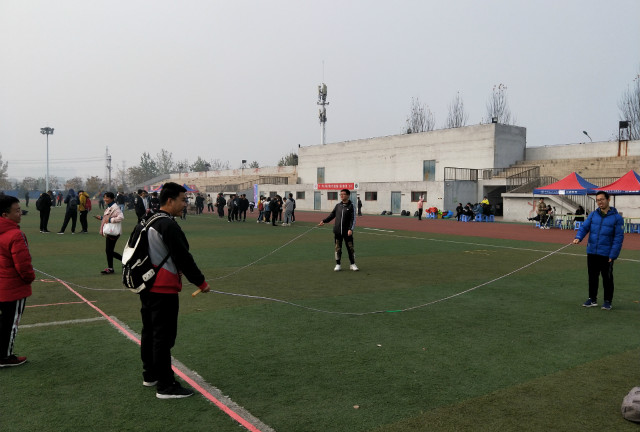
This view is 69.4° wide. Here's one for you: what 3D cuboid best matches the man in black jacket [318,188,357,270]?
[{"bbox_3d":[0.402,0.315,10.050,0.800,1.760,0.450,1,3,16],"label":"man in black jacket"}]

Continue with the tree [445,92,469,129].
[{"bbox_3d":[14.518,-6.790,48.784,2.900,12.700,2.900,1,3,0],"label":"tree"}]

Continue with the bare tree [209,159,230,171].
[{"bbox_3d":[-19.110,-6.712,87.886,4.200,8.270,4.200,1,3,0],"label":"bare tree"}]

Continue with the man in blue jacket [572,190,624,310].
[{"bbox_3d":[4.186,0.508,6.911,0.470,1.760,0.600,-2,3,-40],"label":"man in blue jacket"}]

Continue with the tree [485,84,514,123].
[{"bbox_3d":[18.244,-6.836,46.708,3.100,13.050,3.100,0,3,0],"label":"tree"}]

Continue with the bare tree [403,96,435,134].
[{"bbox_3d":[11.337,-7.159,52.707,3.600,13.070,3.600,0,3,0],"label":"bare tree"}]

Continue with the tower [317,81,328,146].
[{"bbox_3d":[0.622,-14.163,89.471,2.350,23.640,2.350,0,3,0],"label":"tower"}]

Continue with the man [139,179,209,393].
[{"bbox_3d":[-1.255,0.607,3.911,0.580,1.760,0.520,-1,3,-23],"label":"man"}]

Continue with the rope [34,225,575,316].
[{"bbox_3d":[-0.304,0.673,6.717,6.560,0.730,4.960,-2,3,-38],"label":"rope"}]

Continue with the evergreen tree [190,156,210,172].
[{"bbox_3d":[-24.016,-7.411,92.867,4.200,9.110,4.200,1,3,0],"label":"evergreen tree"}]

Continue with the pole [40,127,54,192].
[{"bbox_3d":[-73.498,-14.159,124.563,3.500,19.530,3.300,-1,3,-21],"label":"pole"}]

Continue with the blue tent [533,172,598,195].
[{"bbox_3d":[13.860,-0.881,25.032,3.000,3.040,3.000,-1,3,-33],"label":"blue tent"}]

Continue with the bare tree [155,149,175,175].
[{"bbox_3d":[-36.292,-9.659,107.801,4.500,11.980,4.500,1,3,0],"label":"bare tree"}]

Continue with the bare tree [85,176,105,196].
[{"bbox_3d":[-62.435,-7.895,127.937,5.500,6.080,5.500,1,3,0],"label":"bare tree"}]

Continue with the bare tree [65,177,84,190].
[{"bbox_3d":[-69.038,-7.919,129.943,5.400,5.820,5.400,1,3,0],"label":"bare tree"}]

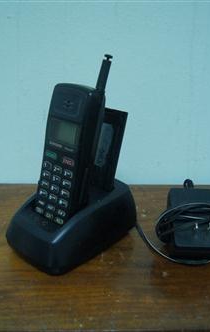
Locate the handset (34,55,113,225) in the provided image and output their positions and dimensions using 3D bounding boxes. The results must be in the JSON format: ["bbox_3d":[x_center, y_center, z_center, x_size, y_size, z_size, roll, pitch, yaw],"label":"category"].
[{"bbox_3d":[-0.031,-0.024,0.375,0.048,0.171,0.041,18,15,33],"label":"handset"}]

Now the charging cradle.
[{"bbox_3d":[-0.034,0.052,0.402,0.078,0.045,0.121,22,32,37],"label":"charging cradle"}]

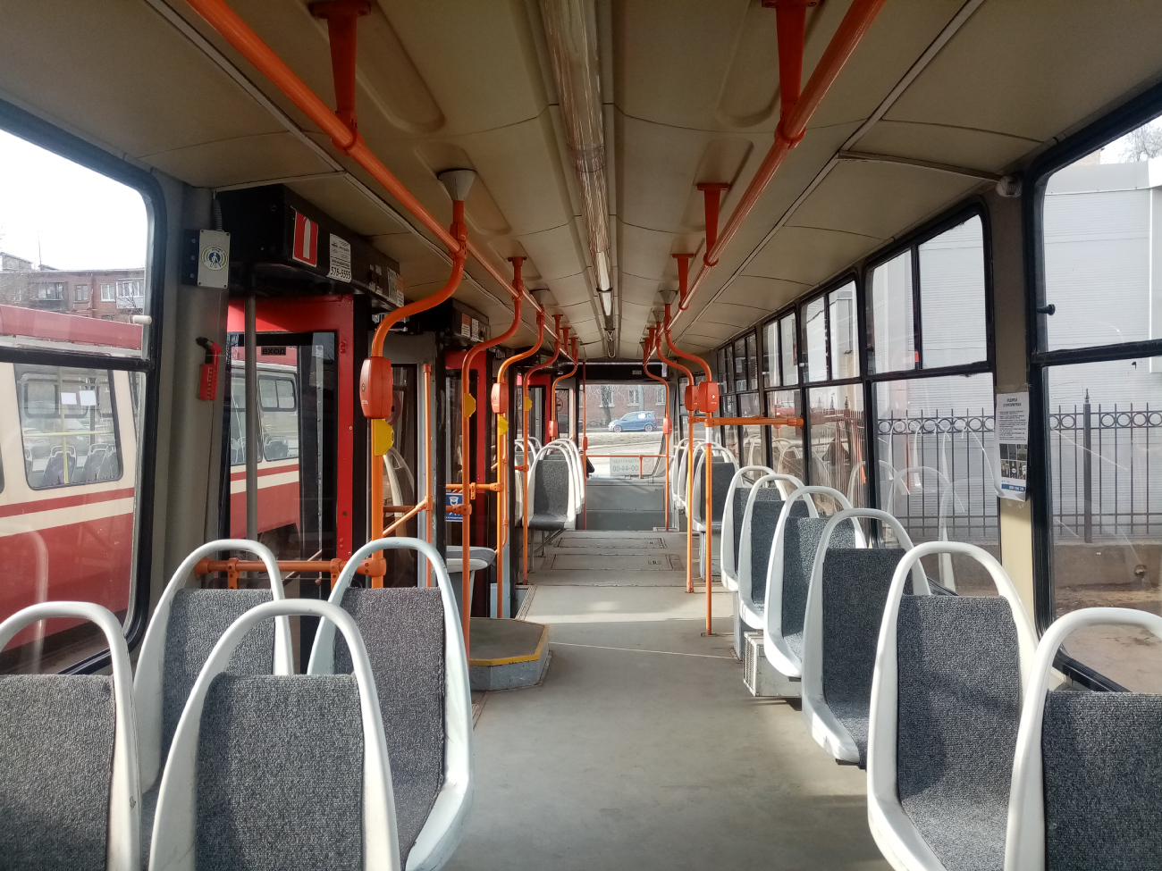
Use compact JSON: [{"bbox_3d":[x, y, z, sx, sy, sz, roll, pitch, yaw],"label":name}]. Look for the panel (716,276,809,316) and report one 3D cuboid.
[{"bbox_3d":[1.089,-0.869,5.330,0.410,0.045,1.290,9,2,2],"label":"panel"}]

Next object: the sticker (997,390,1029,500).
[{"bbox_3d":[1.223,0.030,2.490,0.012,0.297,0.208,-3,2,3],"label":"sticker"}]

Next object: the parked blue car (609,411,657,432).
[{"bbox_3d":[3.947,-1.023,66.000,3.800,1.550,1.680,0,2,-5],"label":"parked blue car"}]

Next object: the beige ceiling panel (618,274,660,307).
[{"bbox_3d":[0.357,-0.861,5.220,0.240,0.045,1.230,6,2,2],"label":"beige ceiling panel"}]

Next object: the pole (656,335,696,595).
[{"bbox_3d":[0.728,0.198,6.670,0.315,1.985,0.050,0,1,2],"label":"pole"}]

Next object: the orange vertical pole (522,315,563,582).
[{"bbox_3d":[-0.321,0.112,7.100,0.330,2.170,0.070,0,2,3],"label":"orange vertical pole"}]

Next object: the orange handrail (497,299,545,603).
[{"bbox_3d":[-0.362,0.175,5.301,0.295,2.020,0.050,0,2,3],"label":"orange handrail"}]

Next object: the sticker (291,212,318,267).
[{"bbox_3d":[-0.888,-0.629,2.820,0.010,0.150,0.180,0,2,6],"label":"sticker"}]

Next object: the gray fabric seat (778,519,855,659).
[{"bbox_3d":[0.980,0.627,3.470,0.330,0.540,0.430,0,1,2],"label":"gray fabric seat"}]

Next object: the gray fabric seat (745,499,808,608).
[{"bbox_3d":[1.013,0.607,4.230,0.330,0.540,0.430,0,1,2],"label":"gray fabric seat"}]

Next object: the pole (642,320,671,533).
[{"bbox_3d":[0.863,0.027,10.000,0.320,2.150,0.070,0,2,3],"label":"pole"}]

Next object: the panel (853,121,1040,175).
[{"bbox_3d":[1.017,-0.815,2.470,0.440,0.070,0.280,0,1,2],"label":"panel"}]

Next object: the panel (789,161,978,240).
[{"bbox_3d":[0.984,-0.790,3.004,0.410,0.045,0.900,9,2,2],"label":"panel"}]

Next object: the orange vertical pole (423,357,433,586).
[{"bbox_3d":[-0.728,0.299,4.150,0.045,1.290,0.045,0,2,3],"label":"orange vertical pole"}]

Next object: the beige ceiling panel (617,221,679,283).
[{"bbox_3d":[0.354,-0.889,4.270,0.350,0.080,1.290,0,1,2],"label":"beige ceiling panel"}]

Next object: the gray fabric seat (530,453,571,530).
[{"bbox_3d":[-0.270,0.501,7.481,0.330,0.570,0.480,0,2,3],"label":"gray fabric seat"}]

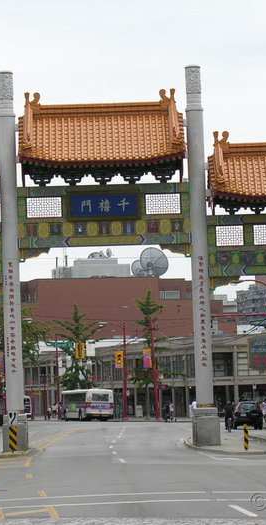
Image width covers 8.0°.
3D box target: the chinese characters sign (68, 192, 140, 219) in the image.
[{"bbox_3d":[-1.195,-2.312,77.800,2.980,1.170,0.250,-2,-4,0],"label":"chinese characters sign"}]

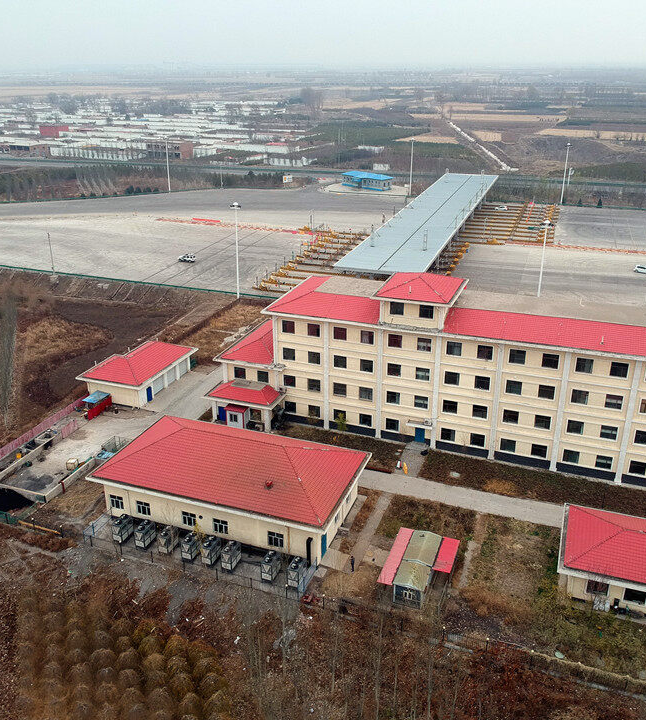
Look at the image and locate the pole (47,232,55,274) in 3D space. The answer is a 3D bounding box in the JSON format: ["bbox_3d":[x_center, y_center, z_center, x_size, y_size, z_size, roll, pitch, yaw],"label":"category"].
[{"bbox_3d":[-61.311,-23.933,156.674,0.700,9.520,0.700,8,25,20],"label":"pole"}]

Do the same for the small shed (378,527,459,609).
[{"bbox_3d":[9.151,19.358,64.941,5.900,2.400,8.500,8,24,19],"label":"small shed"}]

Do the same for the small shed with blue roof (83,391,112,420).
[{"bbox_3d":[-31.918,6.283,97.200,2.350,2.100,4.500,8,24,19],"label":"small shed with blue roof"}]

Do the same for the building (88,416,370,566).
[{"bbox_3d":[-9.497,11.838,73.650,26.180,7.700,14.630,8,25,20],"label":"building"}]

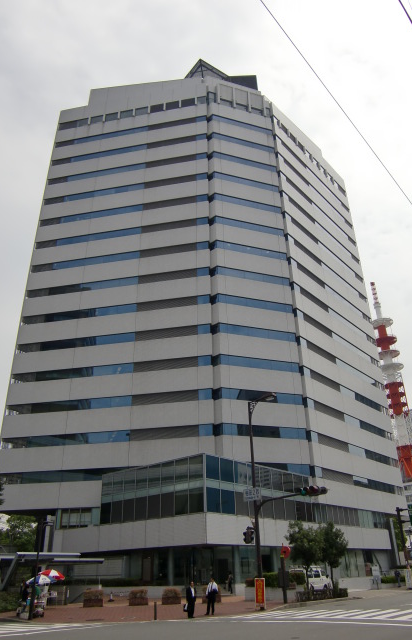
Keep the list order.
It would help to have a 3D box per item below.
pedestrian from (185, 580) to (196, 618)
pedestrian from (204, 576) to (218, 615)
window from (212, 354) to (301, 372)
[{"bbox_3d":[-0.811,14.637,27.088,0.620,1.703,0.420,10,-30,-19],"label":"pedestrian"},{"bbox_3d":[0.296,14.146,26.467,0.580,1.700,0.360,-5,-27,8],"label":"pedestrian"},{"bbox_3d":[5.835,4.961,59.121,10.476,1.325,0.400,8,-28,-18],"label":"window"}]

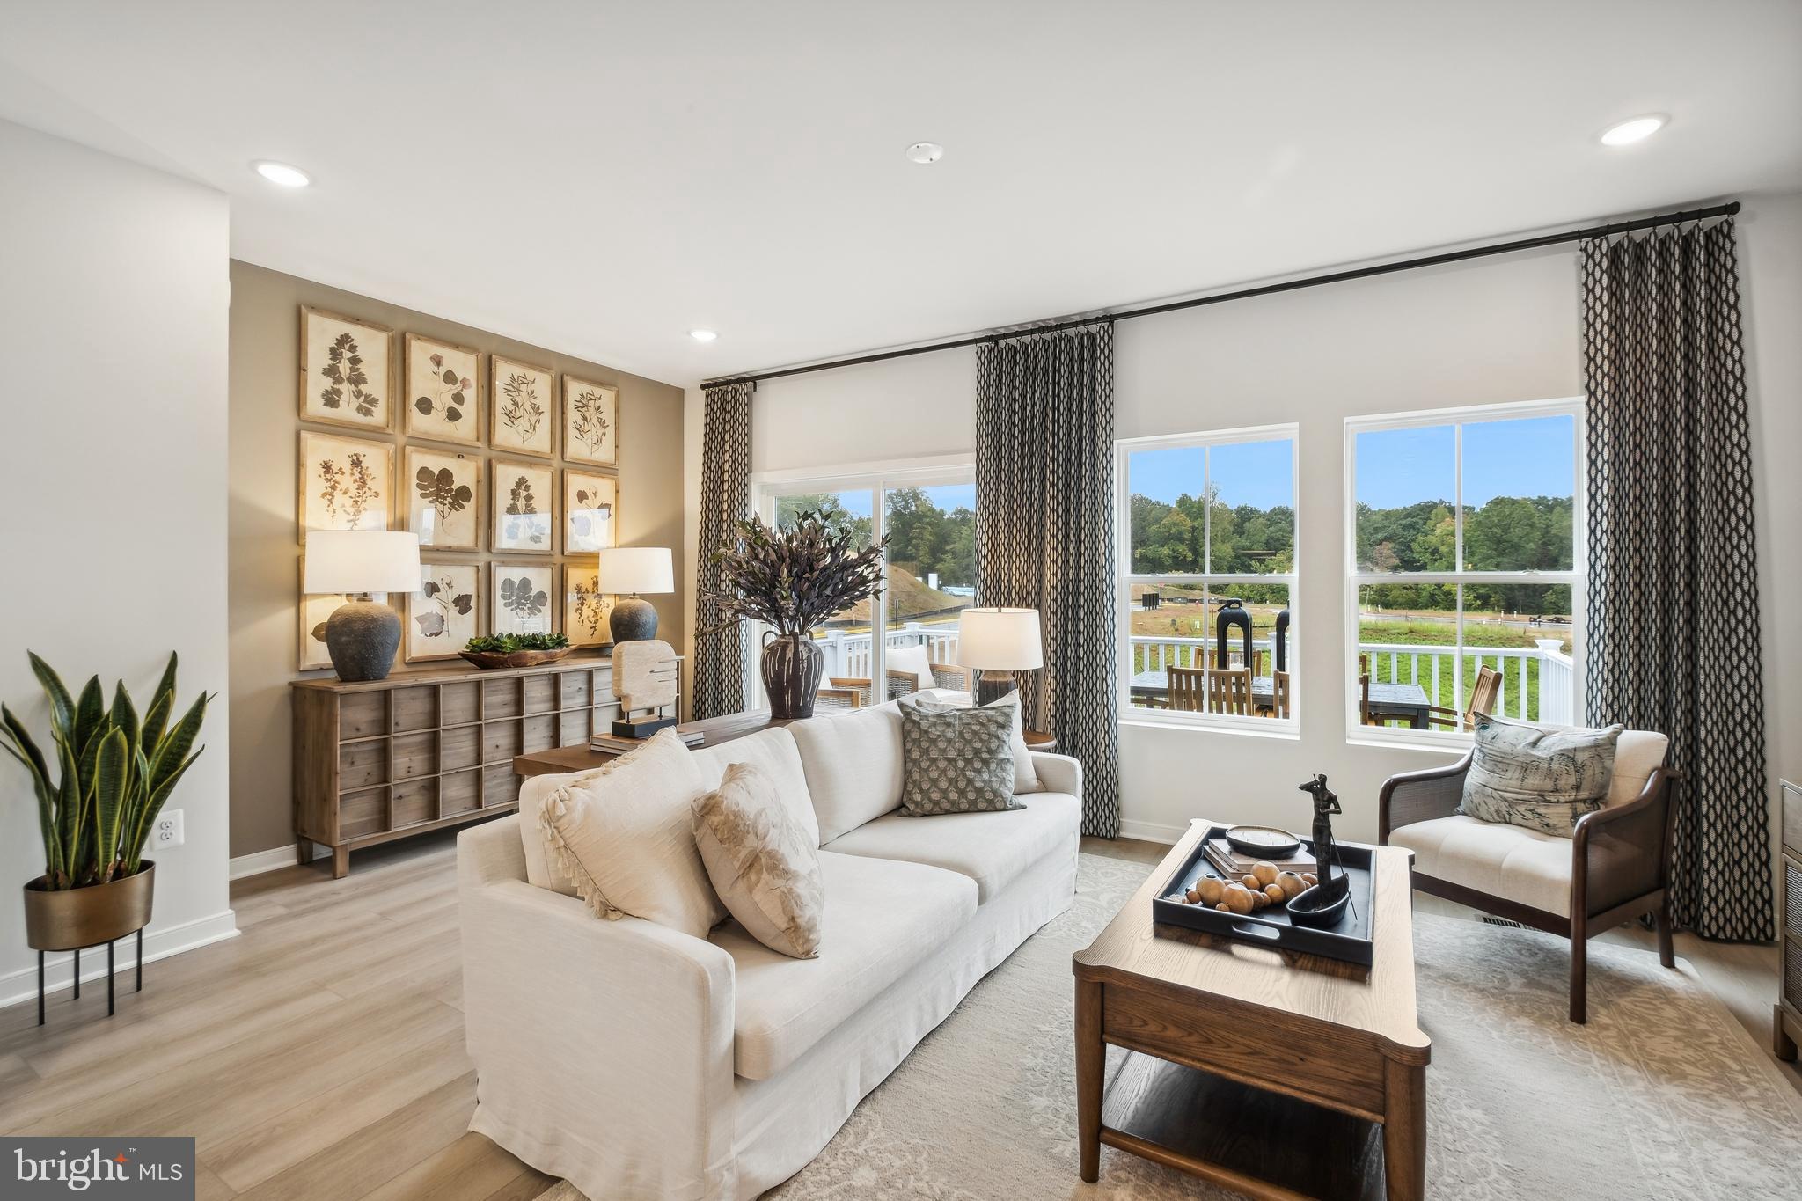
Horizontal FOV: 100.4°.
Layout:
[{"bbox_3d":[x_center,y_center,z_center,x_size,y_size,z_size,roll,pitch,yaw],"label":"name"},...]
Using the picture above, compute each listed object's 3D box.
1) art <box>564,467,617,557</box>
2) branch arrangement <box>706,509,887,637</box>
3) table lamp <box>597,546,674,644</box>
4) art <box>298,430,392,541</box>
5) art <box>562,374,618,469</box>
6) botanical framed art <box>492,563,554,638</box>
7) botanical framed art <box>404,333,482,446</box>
[{"bbox_3d":[-1.996,-0.553,4.837,0.032,0.524,0.397,1,2,30],"label":"art"},{"bbox_3d":[-0.450,-0.114,3.225,0.750,0.580,0.700,0,1,0],"label":"branch arrangement"},{"bbox_3d":[-1.754,0.013,4.961,0.455,0.710,0.455,1,1,31],"label":"table lamp"},{"bbox_3d":[-2.673,-0.522,3.647,0.032,0.524,0.397,1,2,30],"label":"art"},{"bbox_3d":[-2.028,-1.160,4.921,0.030,0.541,0.409,1,1,31],"label":"art"},{"bbox_3d":[-2.277,0.041,4.550,0.030,0.536,0.411,1,1,31],"label":"botanical framed art"},{"bbox_3d":[-2.453,-1.110,4.022,0.032,0.524,0.397,1,2,30],"label":"botanical framed art"}]

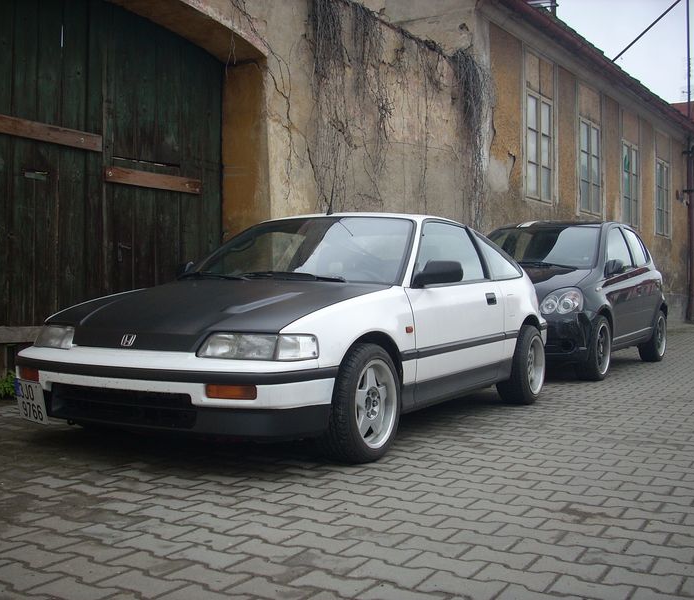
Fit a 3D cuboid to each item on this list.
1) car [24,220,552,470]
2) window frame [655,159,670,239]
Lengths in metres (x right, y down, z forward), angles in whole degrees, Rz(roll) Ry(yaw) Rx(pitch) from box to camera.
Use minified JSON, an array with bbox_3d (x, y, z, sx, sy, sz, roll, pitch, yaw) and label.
[{"bbox_3d":[-0.027,0.098,5.218,1.680,1.255,3.755,1,1,30],"label":"car"},{"bbox_3d":[6.868,-2.199,18.591,0.120,1.628,1.036,0,-1,35],"label":"window frame"}]

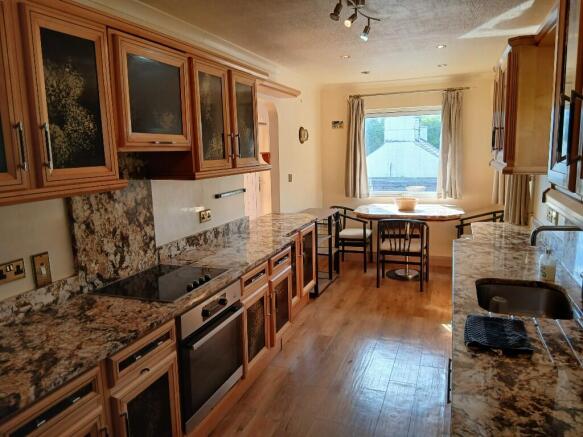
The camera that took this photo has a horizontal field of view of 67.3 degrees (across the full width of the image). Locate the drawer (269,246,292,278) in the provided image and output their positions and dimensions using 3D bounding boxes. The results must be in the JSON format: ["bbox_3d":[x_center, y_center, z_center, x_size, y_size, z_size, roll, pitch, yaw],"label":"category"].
[{"bbox_3d":[-0.292,0.313,3.285,0.495,0.135,0.415,2,10,20],"label":"drawer"}]

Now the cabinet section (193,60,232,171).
[{"bbox_3d":[-0.627,-0.623,2.771,0.310,0.625,0.410,2,10,20],"label":"cabinet section"}]

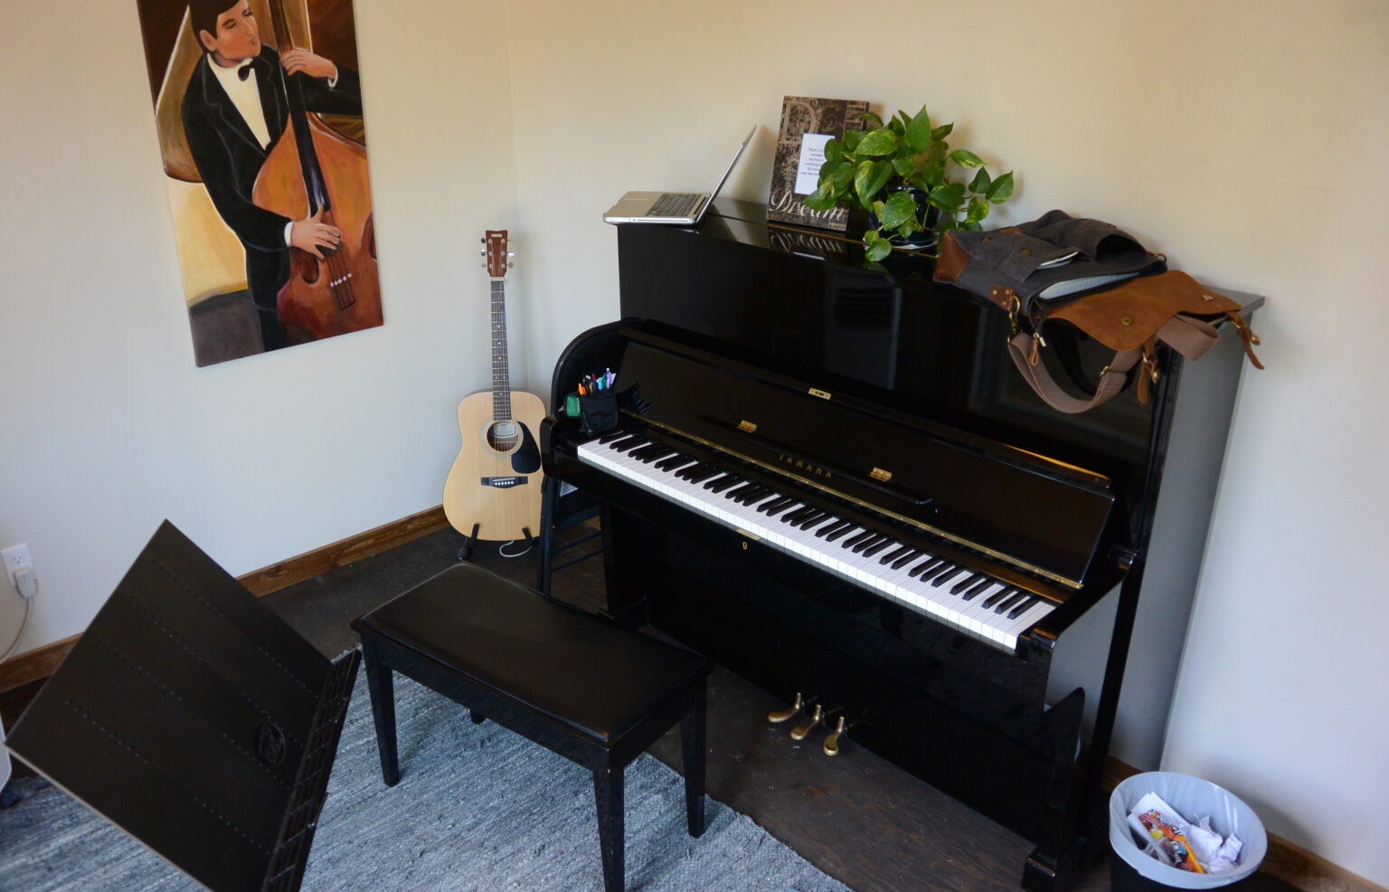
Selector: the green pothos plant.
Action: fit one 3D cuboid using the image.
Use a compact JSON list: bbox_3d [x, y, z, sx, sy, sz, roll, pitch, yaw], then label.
[{"bbox_3d":[0.475,-0.604,2.353,0.440,0.310,0.300,21,30,39],"label":"green pothos plant"}]

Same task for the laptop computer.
[{"bbox_3d":[-0.029,-0.707,2.709,0.345,0.215,0.325,4,23,7],"label":"laptop computer"}]

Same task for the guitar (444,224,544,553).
[{"bbox_3d":[-0.629,-0.200,3.432,0.410,1.030,0.120,-2,3,5],"label":"guitar"}]

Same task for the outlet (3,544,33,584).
[{"bbox_3d":[-1.831,0.325,2.826,0.012,0.115,0.070,21,30,39],"label":"outlet"}]

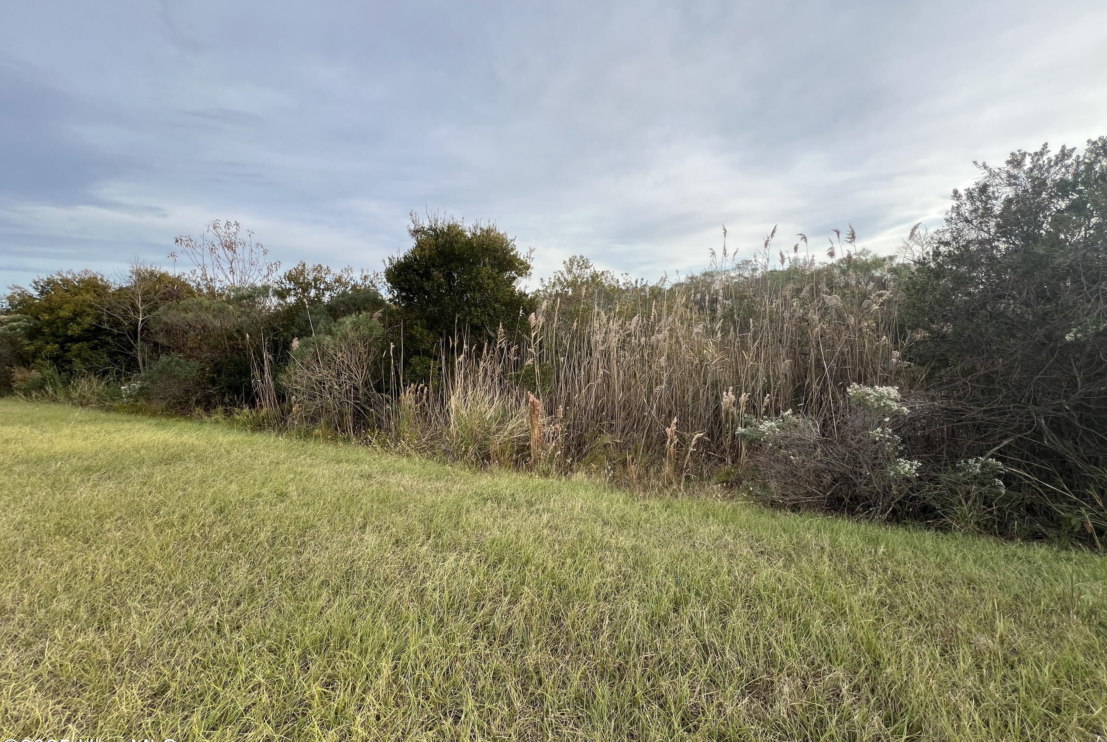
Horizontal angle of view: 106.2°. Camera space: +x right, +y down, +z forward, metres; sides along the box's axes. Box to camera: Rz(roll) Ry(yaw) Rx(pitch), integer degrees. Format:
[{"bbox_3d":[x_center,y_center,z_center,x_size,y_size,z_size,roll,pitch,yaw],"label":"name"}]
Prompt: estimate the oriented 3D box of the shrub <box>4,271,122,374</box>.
[{"bbox_3d":[-18.900,-1.600,16.000,3.800,4.200,3.500,0,2,0],"label":"shrub"}]

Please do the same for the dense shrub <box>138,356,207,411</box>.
[{"bbox_3d":[-10.600,0.360,11.500,1.800,1.500,1.600,0,2,0],"label":"dense shrub"}]

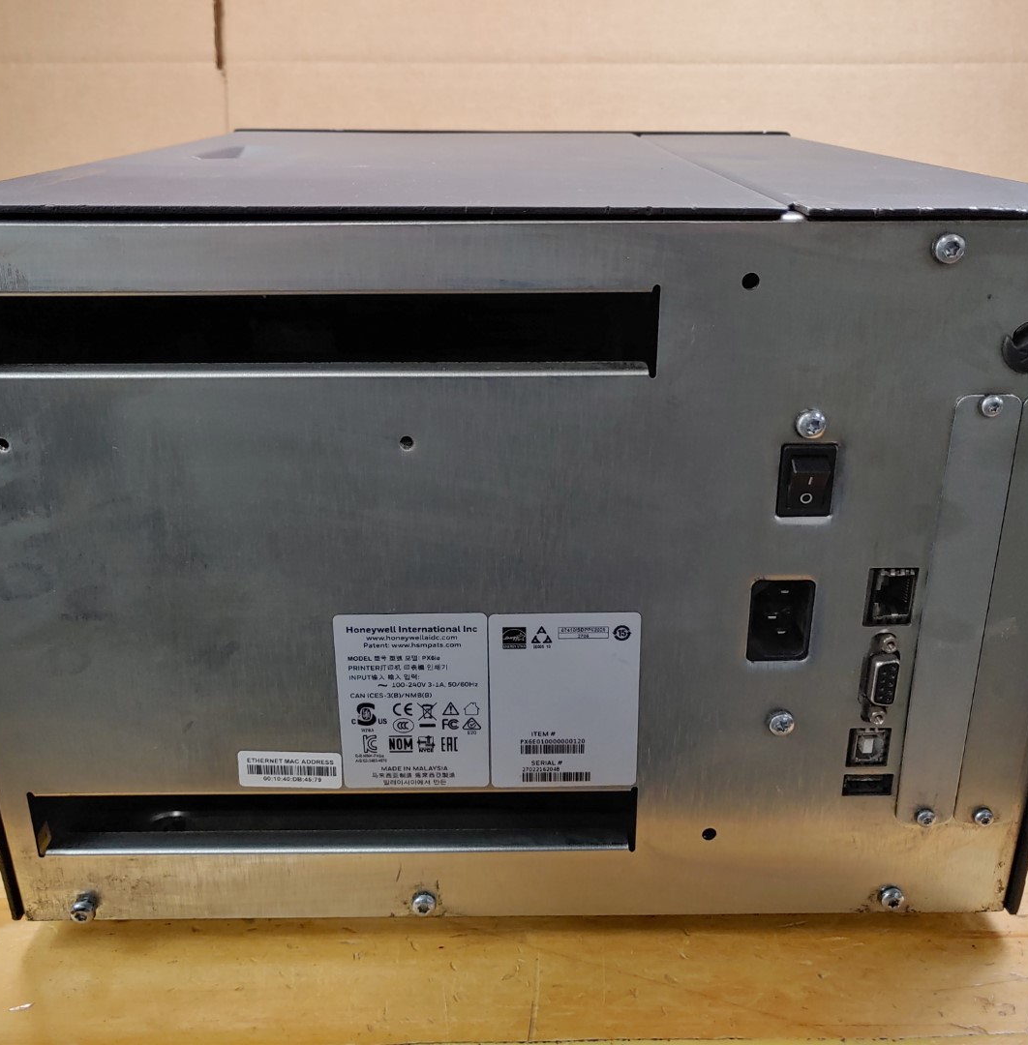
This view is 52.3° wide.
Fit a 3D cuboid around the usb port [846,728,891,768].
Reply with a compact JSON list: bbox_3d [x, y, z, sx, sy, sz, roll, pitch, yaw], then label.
[{"bbox_3d":[0.113,0.069,0.338,0.013,0.014,0.013,0,20,0],"label":"usb port"}]

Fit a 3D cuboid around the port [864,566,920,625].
[{"bbox_3d":[0.113,0.020,0.321,0.015,0.019,0.014,0,20,0],"label":"port"}]

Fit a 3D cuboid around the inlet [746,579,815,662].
[{"bbox_3d":[0.081,0.027,0.324,0.019,0.027,0.016,0,20,0],"label":"inlet"}]

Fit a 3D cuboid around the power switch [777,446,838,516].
[{"bbox_3d":[0.084,-0.014,0.306,0.016,0.022,0.013,0,20,0],"label":"power switch"}]

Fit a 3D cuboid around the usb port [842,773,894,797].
[{"bbox_3d":[0.114,0.083,0.343,0.016,0.008,0.012,0,20,0],"label":"usb port"}]

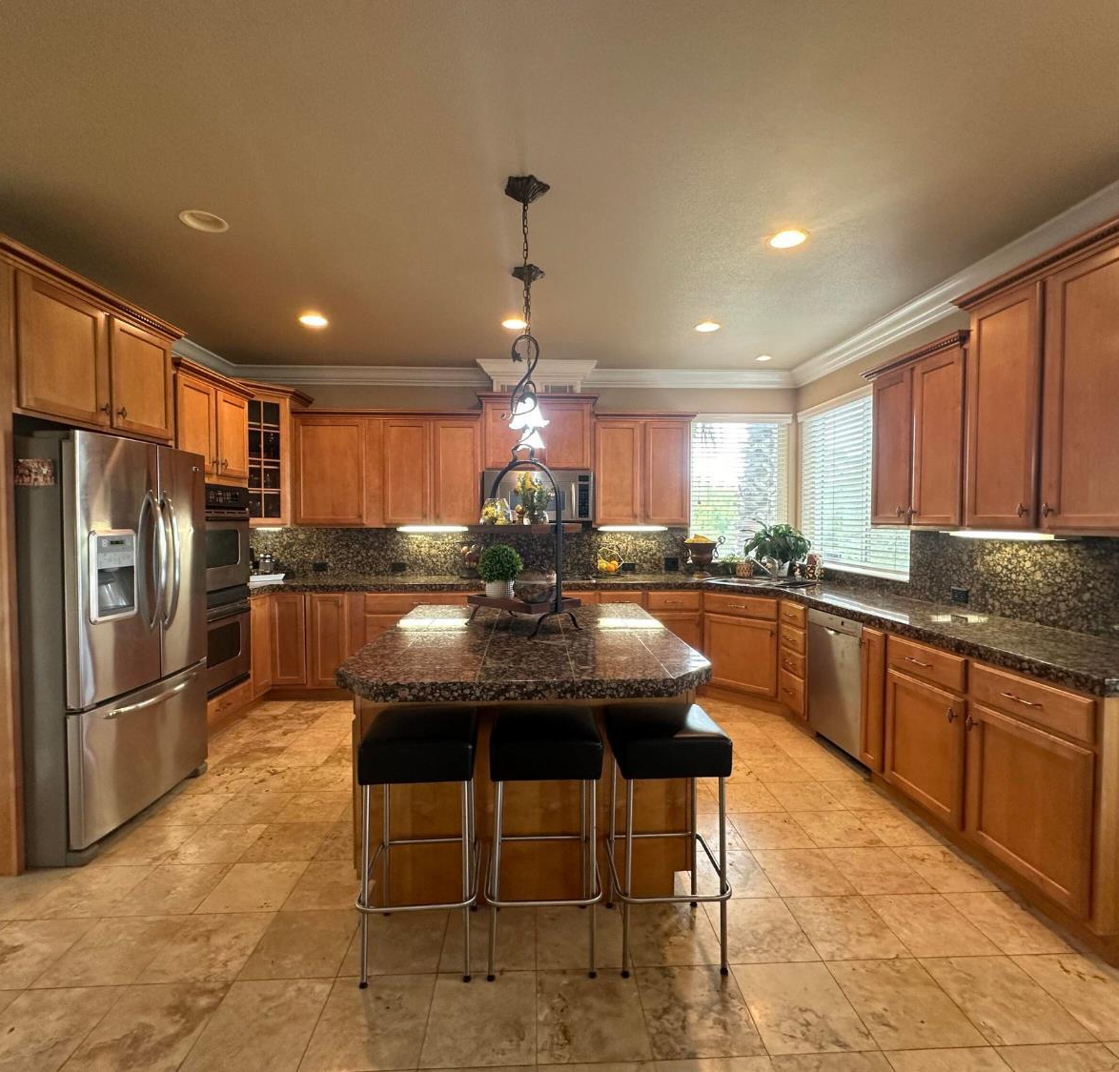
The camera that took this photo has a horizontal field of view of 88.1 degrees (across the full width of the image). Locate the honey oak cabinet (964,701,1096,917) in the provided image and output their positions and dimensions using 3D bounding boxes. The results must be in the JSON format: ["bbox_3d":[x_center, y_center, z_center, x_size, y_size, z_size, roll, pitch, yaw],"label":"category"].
[{"bbox_3d":[1.902,0.944,2.099,0.500,0.540,0.535,0,2,-3],"label":"honey oak cabinet"}]

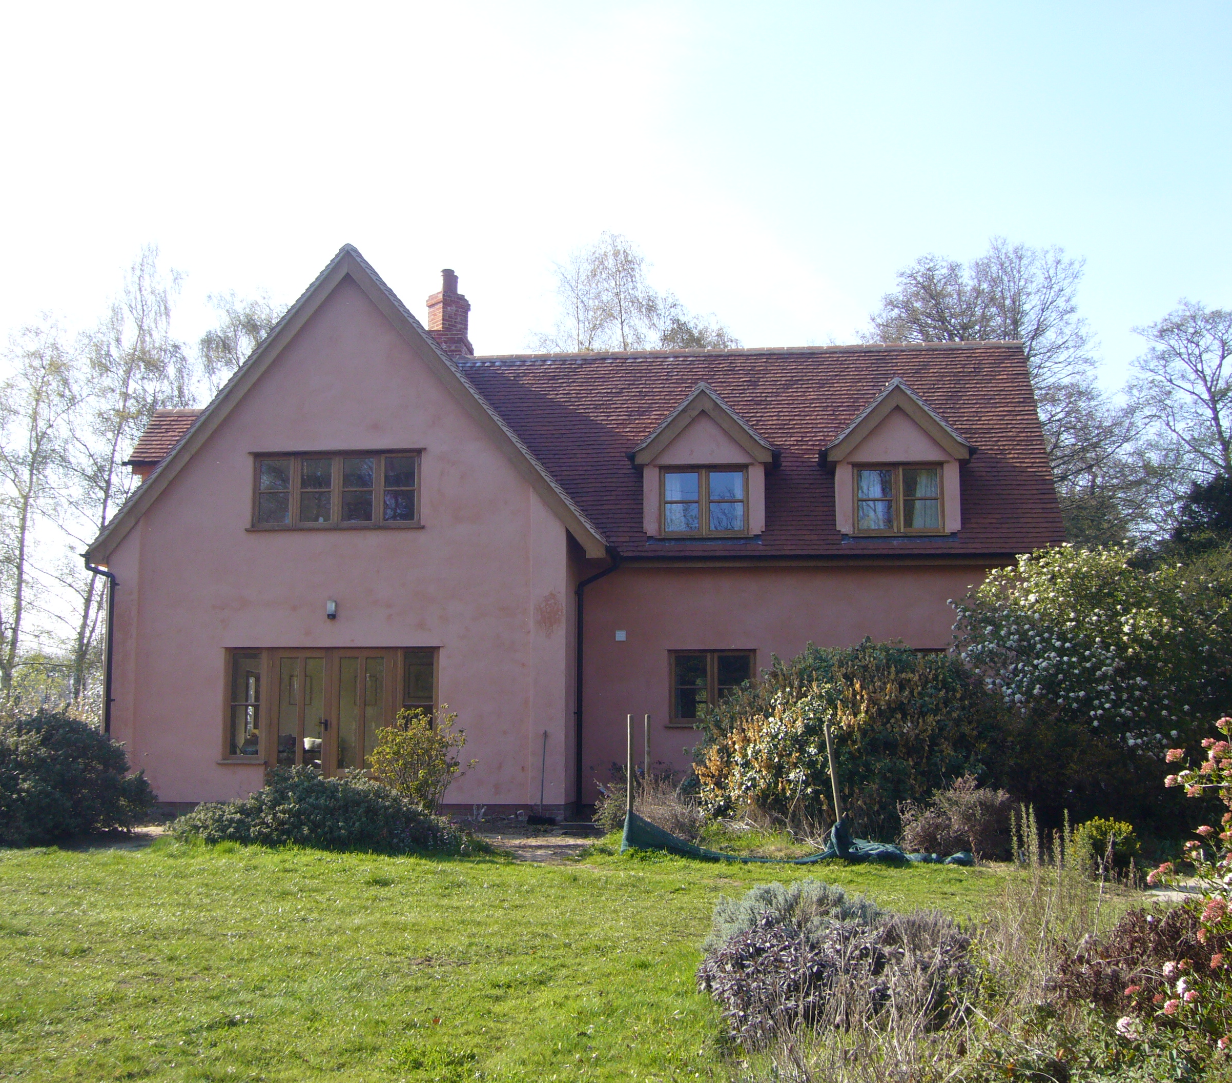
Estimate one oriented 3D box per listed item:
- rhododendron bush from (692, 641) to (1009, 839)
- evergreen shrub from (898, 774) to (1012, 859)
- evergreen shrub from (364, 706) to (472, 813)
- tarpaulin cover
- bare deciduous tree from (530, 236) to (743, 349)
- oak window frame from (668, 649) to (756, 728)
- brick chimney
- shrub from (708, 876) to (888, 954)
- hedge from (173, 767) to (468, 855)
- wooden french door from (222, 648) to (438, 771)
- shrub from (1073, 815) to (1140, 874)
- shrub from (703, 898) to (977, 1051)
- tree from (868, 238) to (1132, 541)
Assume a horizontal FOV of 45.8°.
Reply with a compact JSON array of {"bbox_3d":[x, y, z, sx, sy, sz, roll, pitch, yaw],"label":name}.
[{"bbox_3d":[2.784,2.308,17.200,3.622,2.233,2.800,-1,-6,6],"label":"rhododendron bush"},{"bbox_3d":[3.460,2.813,14.895,1.190,0.840,1.100,-1,-7,6],"label":"evergreen shrub"},{"bbox_3d":[-2.371,2.703,17.400,1.291,1.484,1.200,-1,-6,6],"label":"evergreen shrub"},{"bbox_3d":[1.799,3.009,14.986,3.640,0.470,0.750,-2,-7,15],"label":"tarpaulin cover"},{"bbox_3d":[0.525,-1.235,38.549,5.200,14.230,5.000,-1,-7,6],"label":"bare deciduous tree"},{"bbox_3d":[1.354,2.059,20.573,1.200,1.060,0.120,-1,-7,6],"label":"oak window frame"},{"bbox_3d":[-2.857,-3.833,24.887,0.720,1.650,0.720,-1,-7,6],"label":"brick chimney"},{"bbox_3d":[0.987,2.178,8.148,1.050,0.570,0.900,-1,-7,6],"label":"shrub"},{"bbox_3d":[-3.368,2.933,16.400,3.166,0.801,1.700,-1,-6,6],"label":"hedge"},{"bbox_3d":[-3.867,2.272,19.509,3.028,1.720,0.140,-1,-6,6],"label":"wooden french door"},{"bbox_3d":[4.413,2.713,13.100,0.597,0.509,0.567,-1,-6,6],"label":"shrub"},{"bbox_3d":[1.036,2.025,6.895,1.330,0.600,1.150,-1,-7,6],"label":"shrub"},{"bbox_3d":[9.126,-0.985,34.000,6.147,12.565,6.147,-1,-6,6],"label":"tree"}]

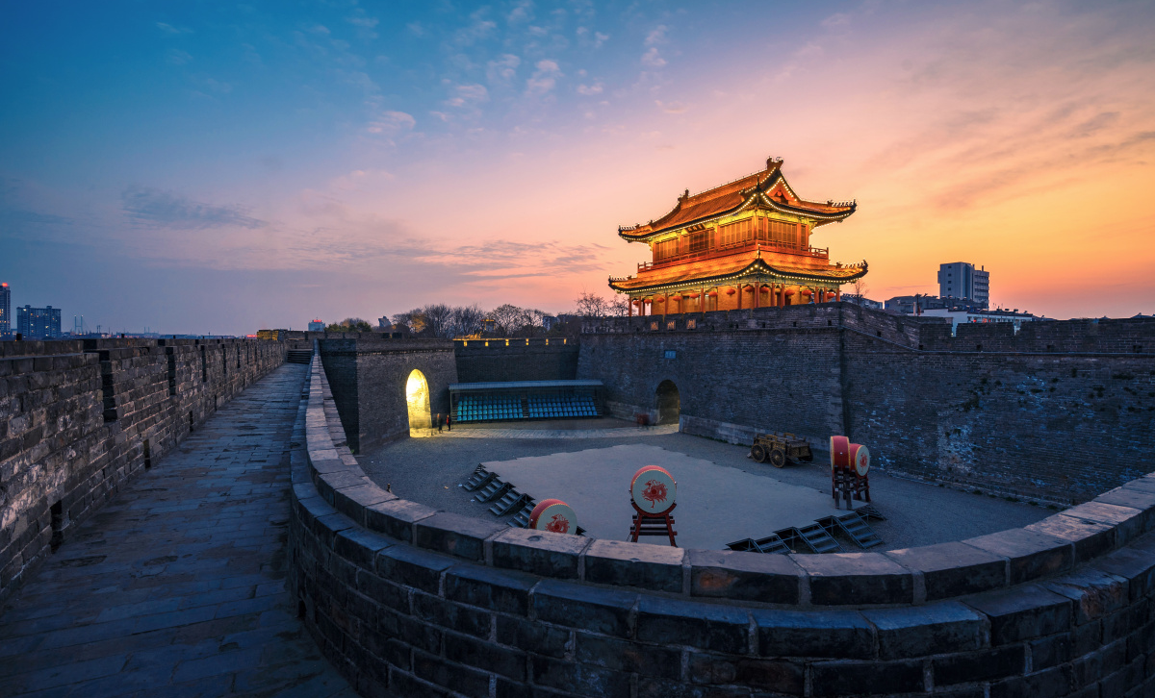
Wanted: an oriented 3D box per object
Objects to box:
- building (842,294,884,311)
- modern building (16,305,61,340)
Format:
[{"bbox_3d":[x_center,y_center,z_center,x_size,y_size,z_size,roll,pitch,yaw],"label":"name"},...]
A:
[{"bbox_3d":[91.735,-6.802,164.895,14.000,21.000,11.000,1,1,30],"label":"building"},{"bbox_3d":[-745.000,-32.158,710.488,17.000,53.000,43.000,1,1,35],"label":"modern building"}]

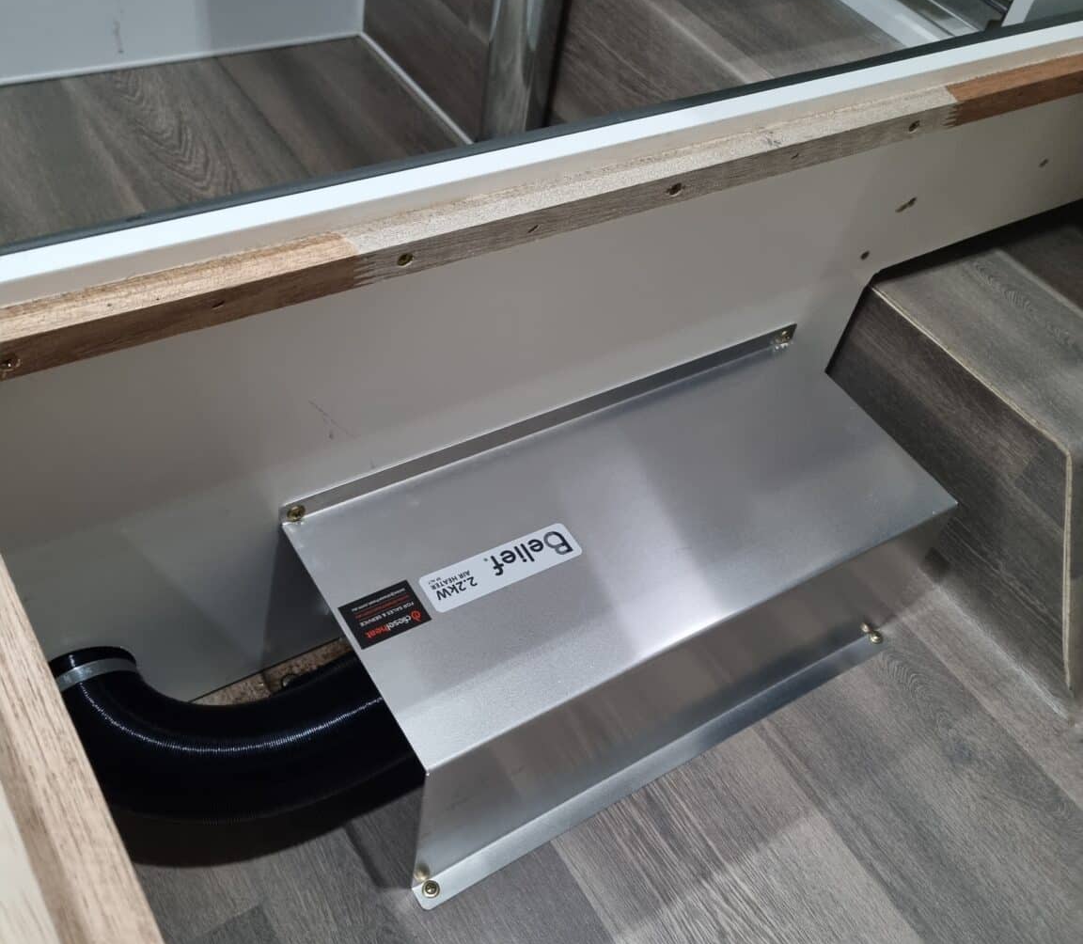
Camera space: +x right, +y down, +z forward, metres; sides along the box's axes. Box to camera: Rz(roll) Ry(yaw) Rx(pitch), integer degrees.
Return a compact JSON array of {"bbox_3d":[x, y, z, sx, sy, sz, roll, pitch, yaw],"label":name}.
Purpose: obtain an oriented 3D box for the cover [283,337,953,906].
[{"bbox_3d":[0.060,0.076,0.735,0.410,0.171,0.193,-21,54,-27],"label":"cover"}]

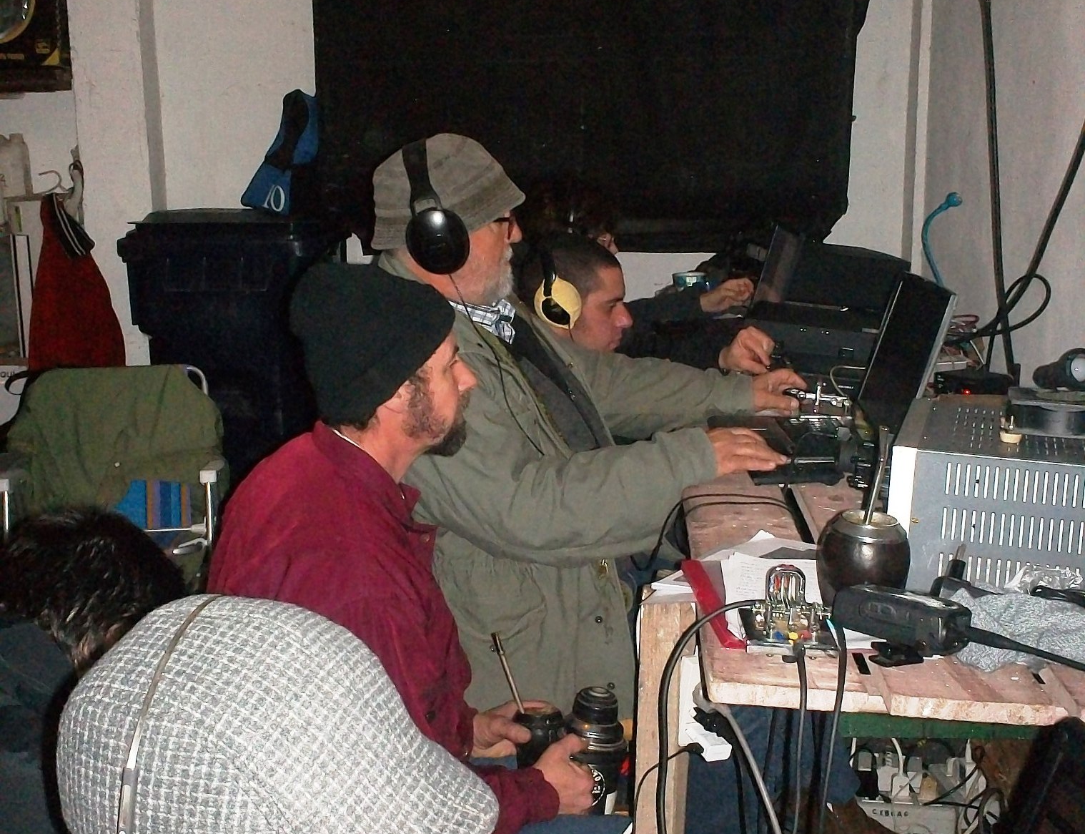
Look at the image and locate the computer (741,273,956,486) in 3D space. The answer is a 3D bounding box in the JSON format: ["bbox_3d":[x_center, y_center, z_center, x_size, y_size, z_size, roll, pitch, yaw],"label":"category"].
[{"bbox_3d":[0.449,-0.086,2.502,0.310,0.270,0.350,-2,14,-6],"label":"computer"}]

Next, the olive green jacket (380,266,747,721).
[{"bbox_3d":[0.041,0.116,2.561,0.660,0.760,0.580,1,14,6],"label":"olive green jacket"}]

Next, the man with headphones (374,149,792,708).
[{"bbox_3d":[0.122,0.183,2.577,0.820,1.290,0.600,1,14,6],"label":"man with headphones"}]

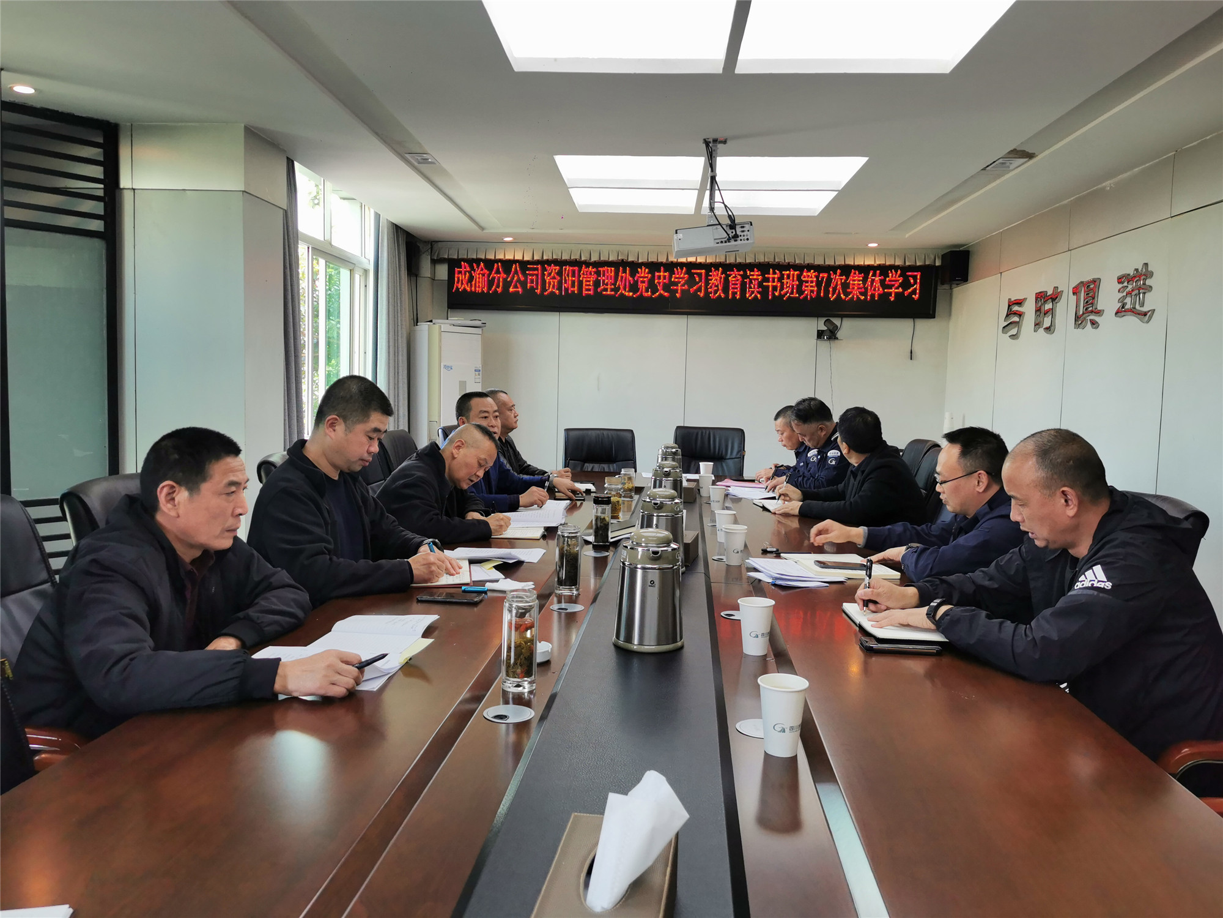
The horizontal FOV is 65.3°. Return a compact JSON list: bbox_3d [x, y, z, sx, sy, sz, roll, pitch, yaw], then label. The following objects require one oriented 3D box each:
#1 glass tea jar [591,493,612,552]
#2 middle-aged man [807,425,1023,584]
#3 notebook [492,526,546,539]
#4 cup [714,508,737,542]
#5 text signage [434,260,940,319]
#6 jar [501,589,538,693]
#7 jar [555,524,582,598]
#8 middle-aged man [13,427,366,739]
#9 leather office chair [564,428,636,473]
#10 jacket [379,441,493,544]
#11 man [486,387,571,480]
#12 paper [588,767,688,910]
[{"bbox_3d":[-0.028,0.223,3.336,0.068,0.185,0.068,2,4,4],"label":"glass tea jar"},{"bbox_3d":[1.050,0.502,3.032,0.740,1.210,0.580,2,4,1],"label":"middle-aged man"},{"bbox_3d":[-0.359,0.273,3.687,0.240,0.020,0.340,2,4,4],"label":"notebook"},{"bbox_3d":[0.419,0.250,3.499,0.079,0.107,0.079,2,4,4],"label":"cup"},{"bbox_3d":[0.639,-1.446,8.095,4.150,0.450,0.100,2,4,4],"label":"text signage"},{"bbox_3d":[-0.168,0.334,1.761,0.068,0.178,0.068,1,4,0],"label":"jar"},{"bbox_3d":[-0.114,0.272,2.542,0.069,0.181,0.069,2,4,0],"label":"jar"},{"bbox_3d":[-0.774,0.544,1.879,0.760,1.213,0.680,3,4,18],"label":"middle-aged man"},{"bbox_3d":[-0.088,0.304,6.865,0.620,1.030,0.680,1,4,-6],"label":"leather office chair"},{"bbox_3d":[-0.669,0.242,3.532,0.550,0.600,0.600,3,5,12],"label":"jacket"},{"bbox_3d":[-0.548,0.235,5.493,0.700,1.280,0.550,2,4,7],"label":"man"},{"bbox_3d":[0.023,0.353,0.900,0.095,0.115,0.075,2,4,4],"label":"paper"}]

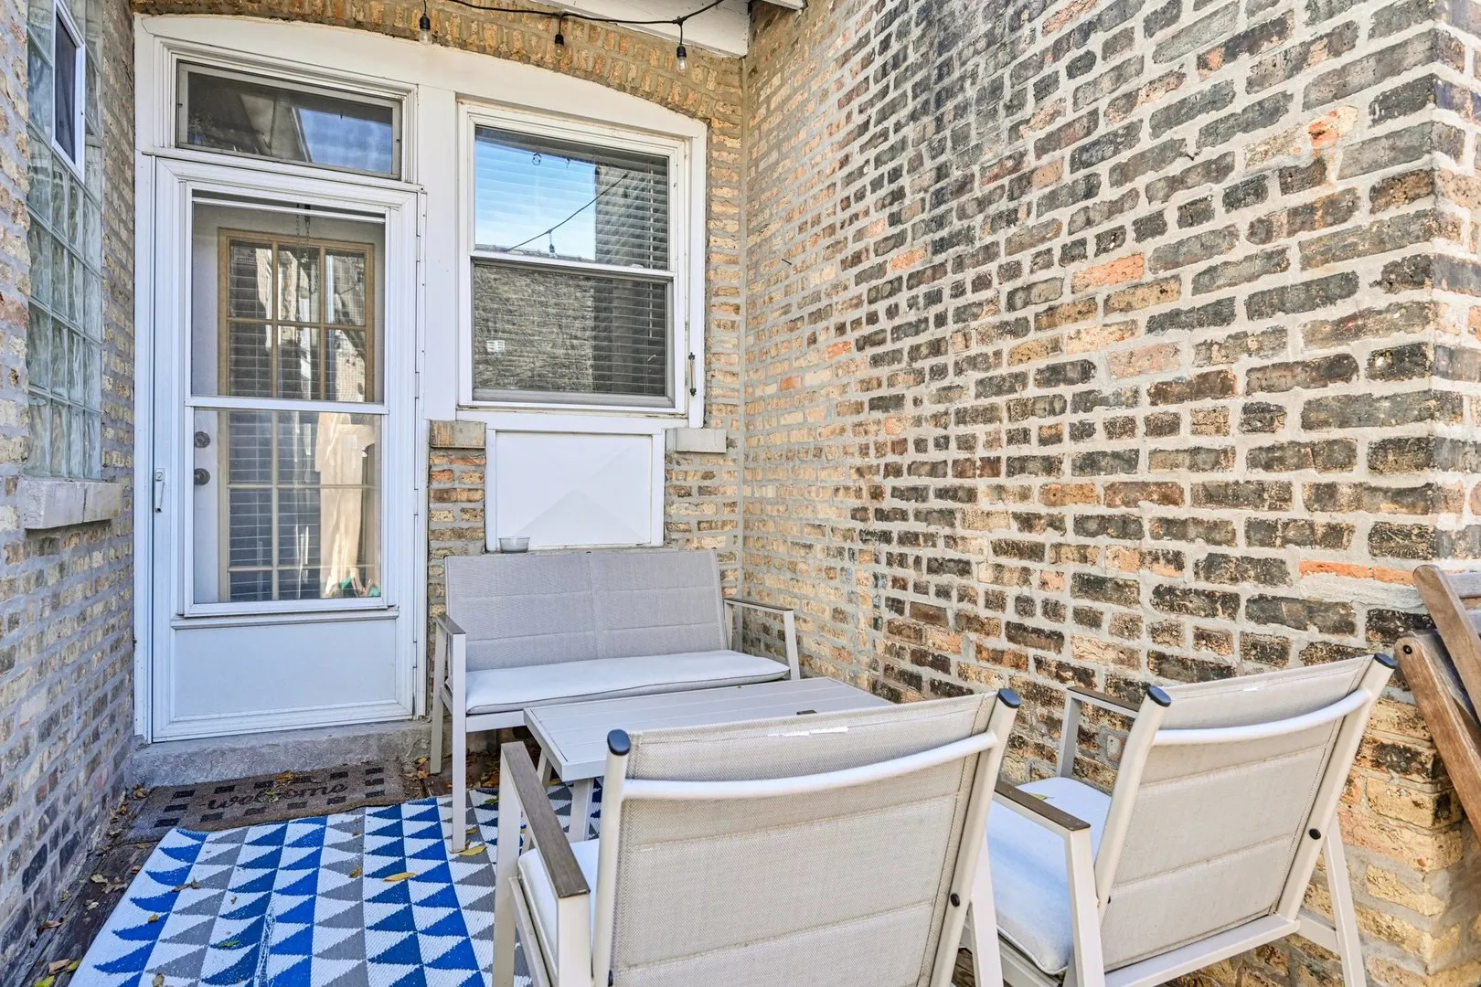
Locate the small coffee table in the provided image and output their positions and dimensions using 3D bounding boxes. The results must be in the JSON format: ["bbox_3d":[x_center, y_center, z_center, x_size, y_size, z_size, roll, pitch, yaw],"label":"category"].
[{"bbox_3d":[-0.054,0.809,2.263,0.976,0.411,0.498,0,1,-25],"label":"small coffee table"}]

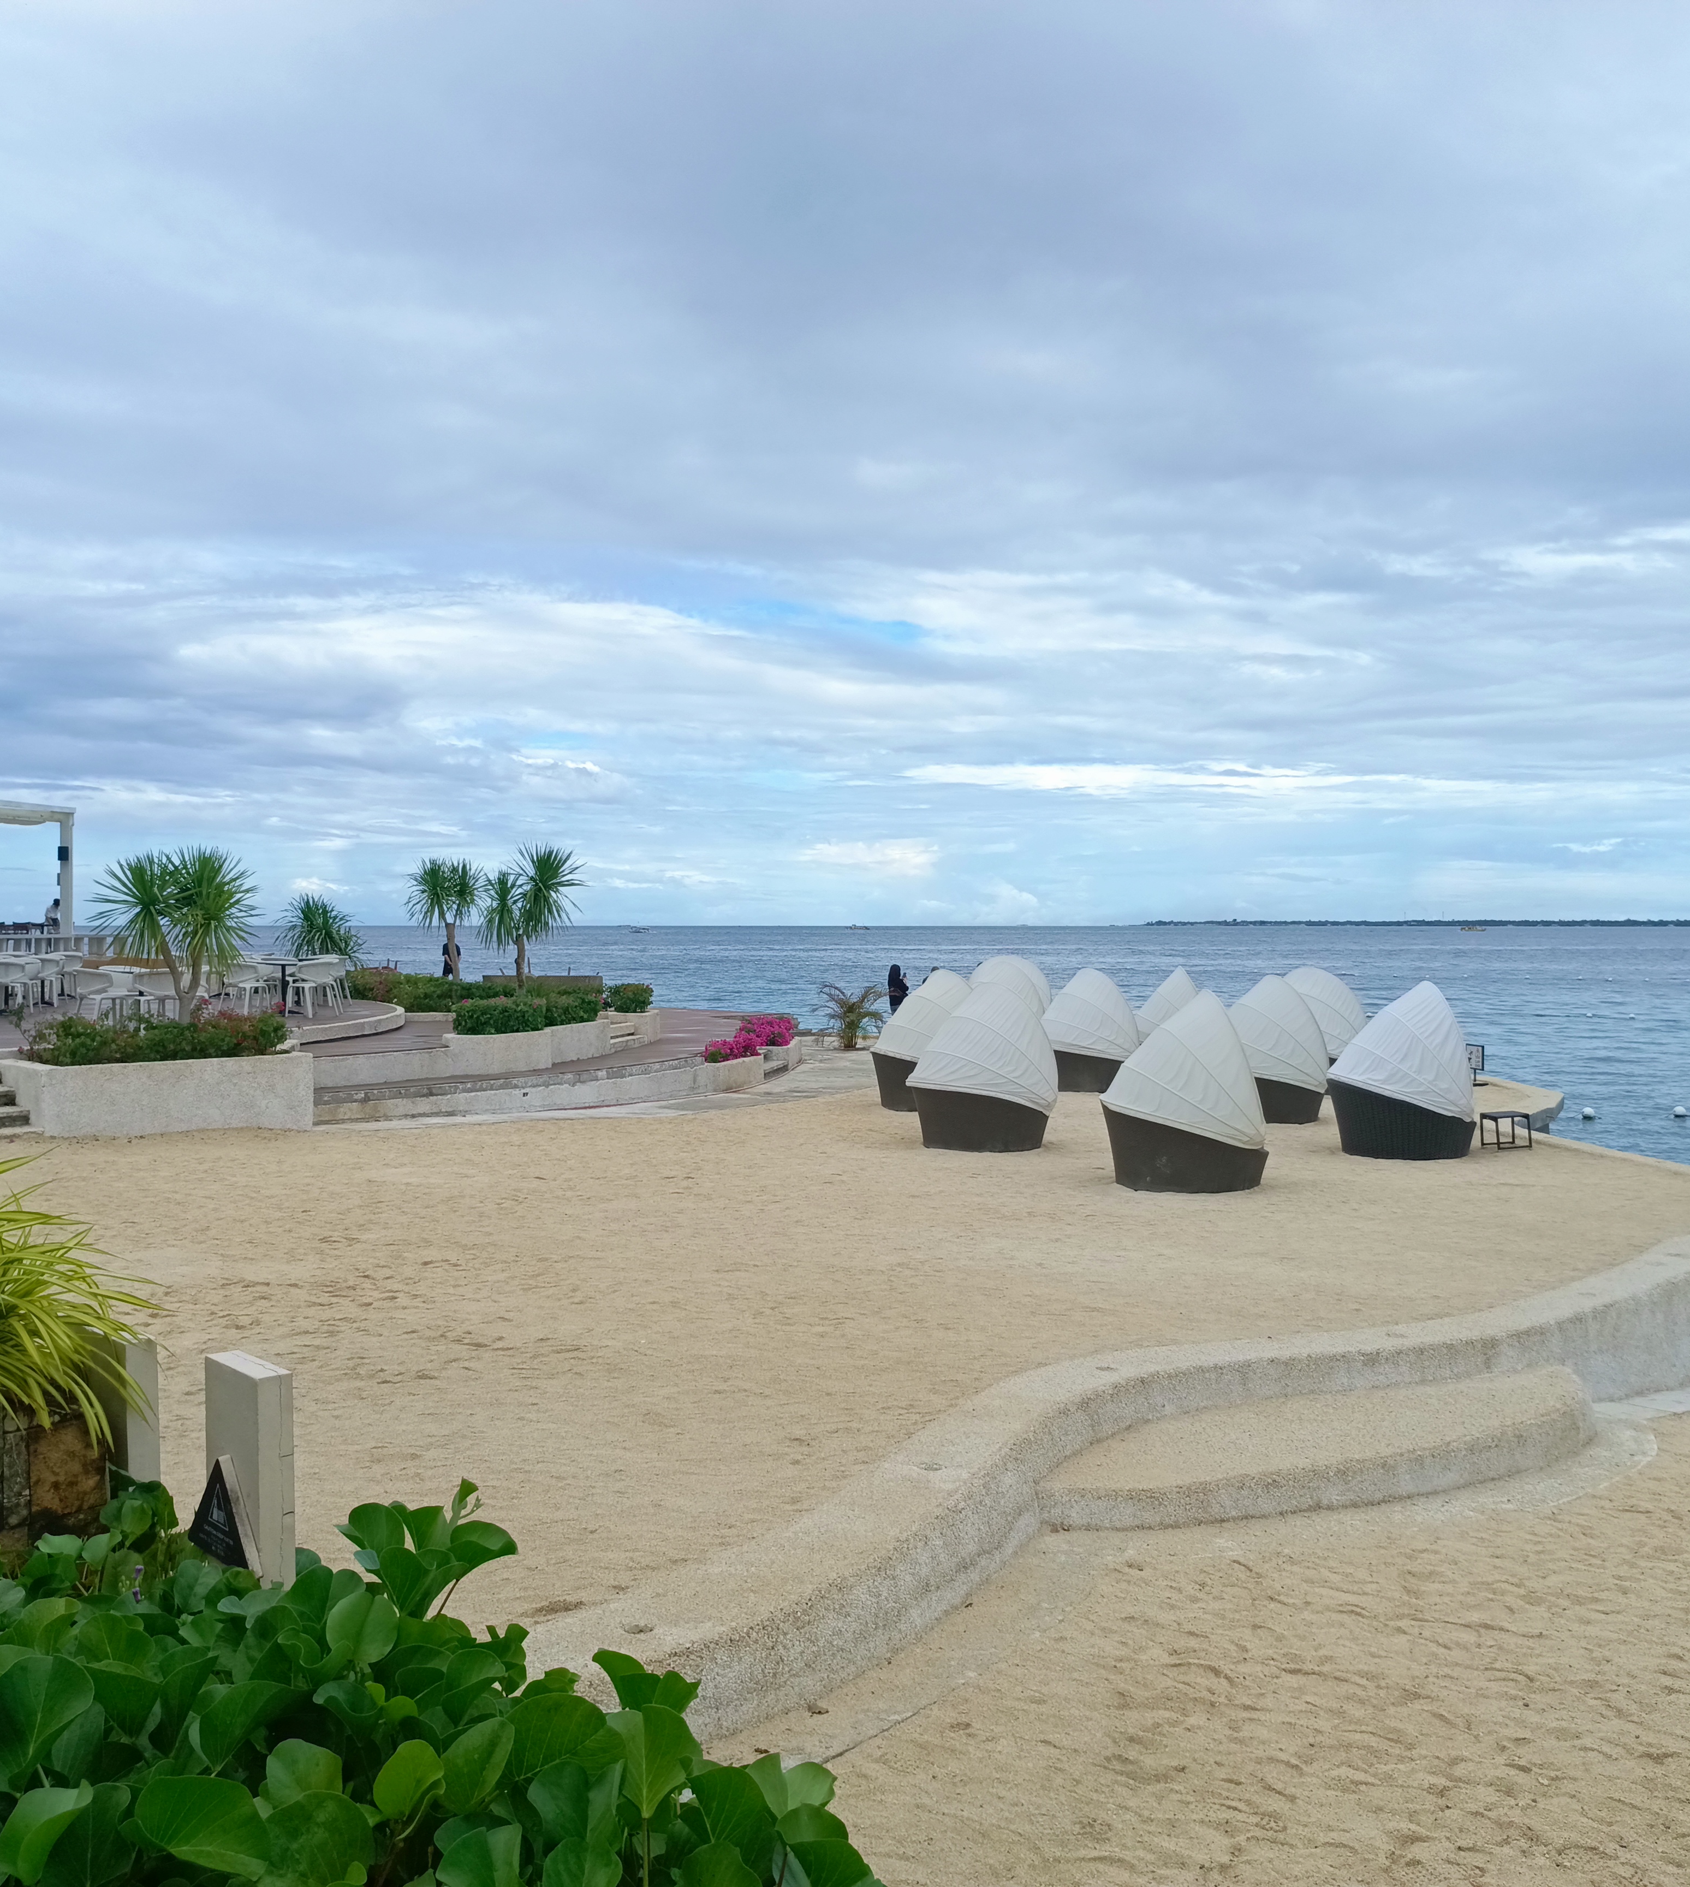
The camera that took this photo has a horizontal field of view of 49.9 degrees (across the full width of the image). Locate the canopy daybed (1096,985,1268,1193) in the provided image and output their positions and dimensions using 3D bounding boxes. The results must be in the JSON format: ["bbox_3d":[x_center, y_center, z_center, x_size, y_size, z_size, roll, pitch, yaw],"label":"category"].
[{"bbox_3d":[3.135,1.327,16.800,1.560,1.760,1.600,0,1,-6],"label":"canopy daybed"}]

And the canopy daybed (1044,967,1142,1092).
[{"bbox_3d":[3.381,1.161,24.900,1.420,1.620,1.380,1,1,43],"label":"canopy daybed"}]

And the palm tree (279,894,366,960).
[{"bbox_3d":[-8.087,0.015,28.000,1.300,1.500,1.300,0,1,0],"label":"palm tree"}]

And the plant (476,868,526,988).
[{"bbox_3d":[-4.790,-0.137,25.300,0.720,1.800,0.720,0,1,-12],"label":"plant"}]

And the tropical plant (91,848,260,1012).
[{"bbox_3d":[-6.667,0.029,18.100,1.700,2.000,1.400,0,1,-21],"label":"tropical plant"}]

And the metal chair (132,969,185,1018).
[{"bbox_3d":[-7.194,0.695,19.000,0.610,0.820,0.600,-1,1,-43],"label":"metal chair"}]

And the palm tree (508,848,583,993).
[{"bbox_3d":[-4.160,-0.301,25.300,1.100,2.150,1.100,0,1,-12],"label":"palm tree"}]

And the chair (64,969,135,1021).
[{"bbox_3d":[-7.943,0.690,19.400,0.610,0.820,0.600,0,1,30],"label":"chair"}]

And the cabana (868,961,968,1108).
[{"bbox_3d":[1.125,1.254,23.900,1.560,1.760,1.600,0,1,-25],"label":"cabana"}]

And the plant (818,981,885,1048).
[{"bbox_3d":[0.108,1.329,33.200,1.300,1.200,1.250,0,1,0],"label":"plant"}]

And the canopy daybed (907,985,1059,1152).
[{"bbox_3d":[1.522,1.295,19.950,1.560,1.760,1.600,0,1,-35],"label":"canopy daybed"}]

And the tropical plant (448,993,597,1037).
[{"bbox_3d":[-4.050,0.892,22.900,0.800,0.520,2.300,0,1,33],"label":"tropical plant"}]

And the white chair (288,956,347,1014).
[{"bbox_3d":[-7.390,0.615,25.300,0.600,0.790,0.630,0,1,38],"label":"white chair"}]

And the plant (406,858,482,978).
[{"bbox_3d":[-6.267,-0.292,28.400,1.150,2.150,1.150,0,1,0],"label":"plant"}]

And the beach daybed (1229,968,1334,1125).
[{"bbox_3d":[5.316,1.267,22.700,1.560,1.760,1.600,0,1,-25],"label":"beach daybed"}]

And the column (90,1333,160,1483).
[{"bbox_3d":[-2.210,1.515,5.550,0.095,0.650,0.335,-1,1,-42],"label":"column"}]

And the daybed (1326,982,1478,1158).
[{"bbox_3d":[5.315,1.158,17.300,1.380,1.630,1.420,0,1,-14],"label":"daybed"}]

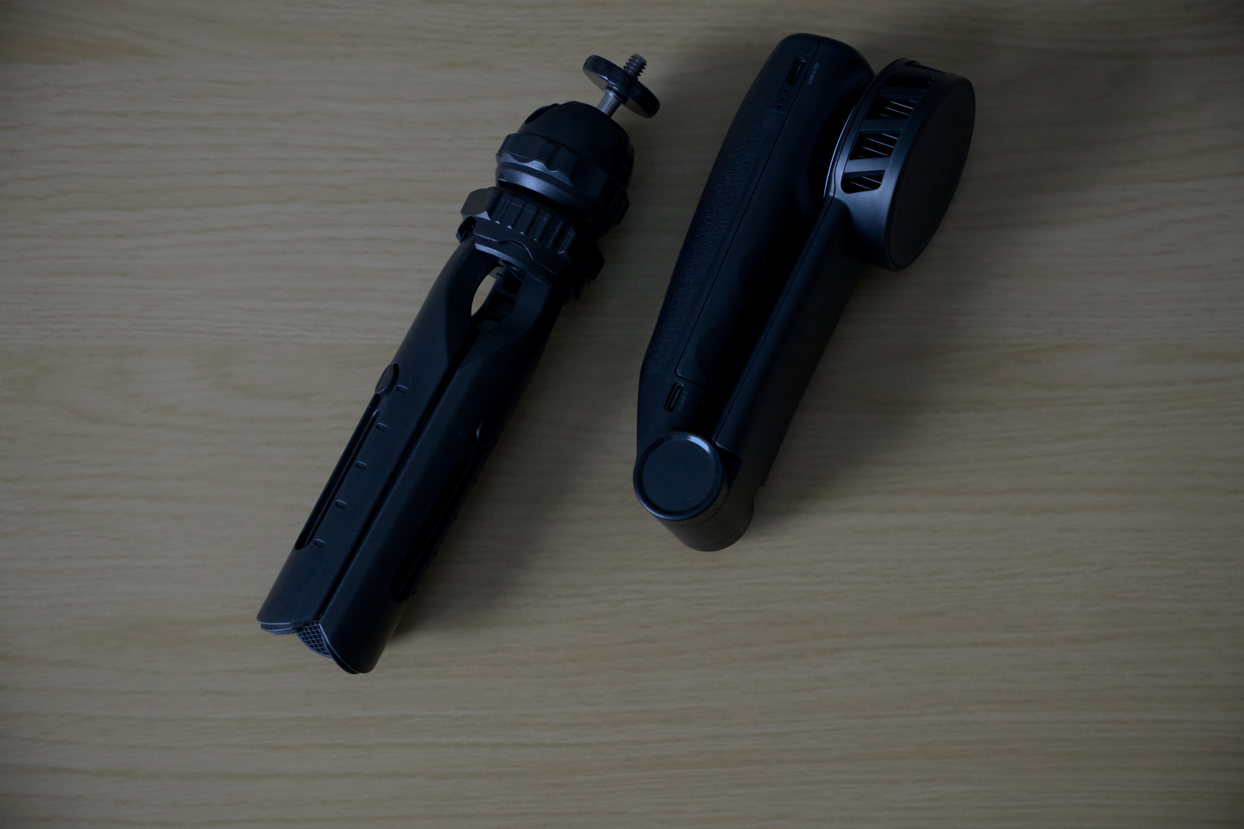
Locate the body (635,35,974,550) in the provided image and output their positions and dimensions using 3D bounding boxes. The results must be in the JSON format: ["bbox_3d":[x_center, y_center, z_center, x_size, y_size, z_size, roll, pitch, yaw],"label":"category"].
[{"bbox_3d":[0.044,-0.044,0.563,0.068,0.062,0.169,25,82,22],"label":"body"}]

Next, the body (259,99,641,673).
[{"bbox_3d":[-0.050,-0.016,0.559,0.047,0.048,0.199,26,81,3],"label":"body"}]

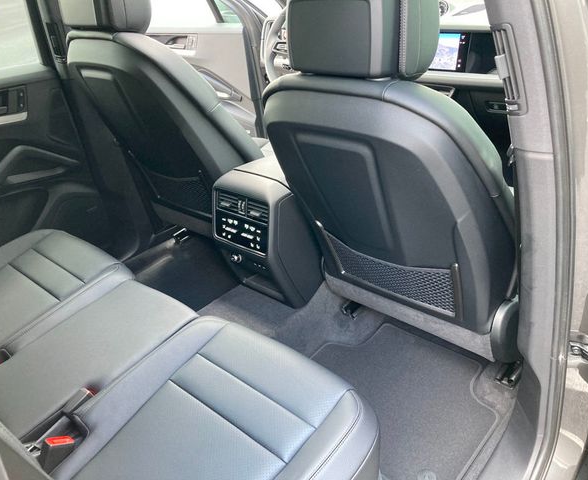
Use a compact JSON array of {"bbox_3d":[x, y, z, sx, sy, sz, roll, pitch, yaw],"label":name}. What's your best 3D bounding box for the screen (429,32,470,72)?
[{"bbox_3d":[0.429,-0.622,1.693,0.300,0.118,0.020,19,25,35],"label":"screen"}]

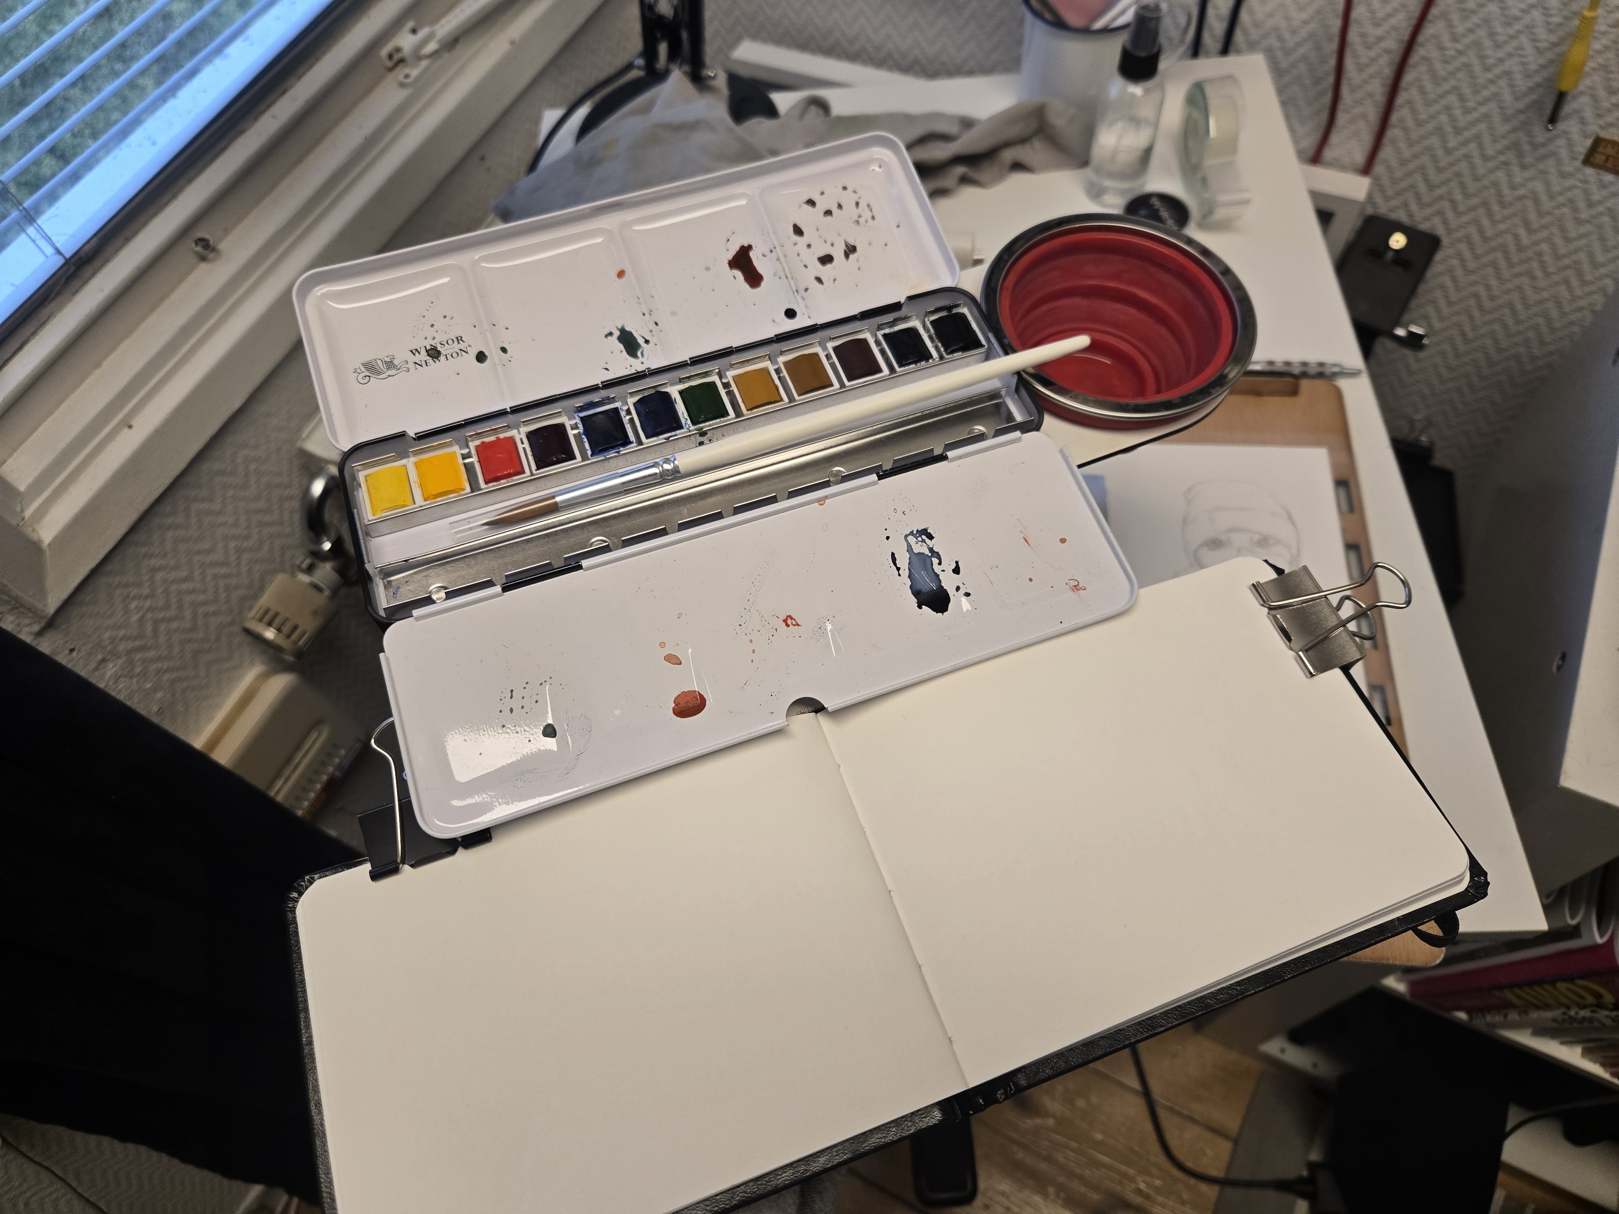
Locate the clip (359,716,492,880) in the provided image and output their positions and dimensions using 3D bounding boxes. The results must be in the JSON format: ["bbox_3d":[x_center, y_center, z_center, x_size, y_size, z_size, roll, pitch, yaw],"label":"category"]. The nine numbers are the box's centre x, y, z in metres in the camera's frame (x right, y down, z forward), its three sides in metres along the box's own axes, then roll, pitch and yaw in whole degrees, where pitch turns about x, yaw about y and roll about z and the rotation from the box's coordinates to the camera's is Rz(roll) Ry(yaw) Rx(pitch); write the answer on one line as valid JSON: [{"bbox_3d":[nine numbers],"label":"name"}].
[{"bbox_3d":[-0.108,0.053,0.305,0.032,0.028,0.043,-18,63,-8],"label":"clip"}]

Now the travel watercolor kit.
[{"bbox_3d":[-0.035,-0.052,0.347,0.221,0.031,0.200,-18,64,-11],"label":"travel watercolor kit"}]

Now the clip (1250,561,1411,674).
[{"bbox_3d":[0.158,0.004,0.326,0.043,0.028,0.032,-18,63,-9],"label":"clip"}]

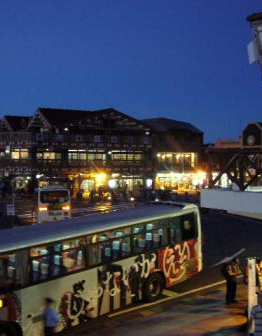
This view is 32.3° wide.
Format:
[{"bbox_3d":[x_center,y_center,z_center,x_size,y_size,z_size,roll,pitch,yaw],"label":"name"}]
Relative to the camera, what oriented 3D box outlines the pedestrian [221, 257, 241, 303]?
[{"bbox_3d":[3.640,4.070,16.400,0.580,1.700,0.520,0,0,23],"label":"pedestrian"}]

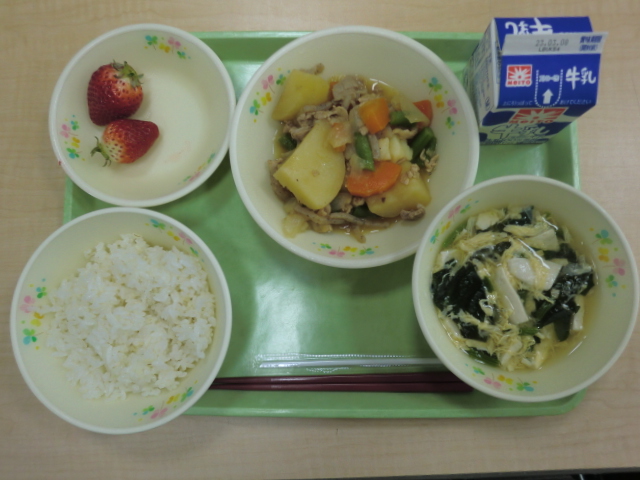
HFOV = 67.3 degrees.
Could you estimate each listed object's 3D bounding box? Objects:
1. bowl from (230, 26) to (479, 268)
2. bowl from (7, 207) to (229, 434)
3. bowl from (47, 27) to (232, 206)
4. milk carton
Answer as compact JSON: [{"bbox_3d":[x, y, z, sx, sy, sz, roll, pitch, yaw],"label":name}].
[{"bbox_3d":[0.022,-0.058,0.332,0.157,0.058,0.157,0,84,2],"label":"bowl"},{"bbox_3d":[-0.122,0.051,0.325,0.138,0.059,0.138,-1,84,2],"label":"bowl"},{"bbox_3d":[-0.120,-0.084,0.347,0.129,0.042,0.129,0,84,2],"label":"bowl"},{"bbox_3d":[0.135,-0.104,0.313,0.057,0.098,0.056,-1,84,2],"label":"milk carton"}]

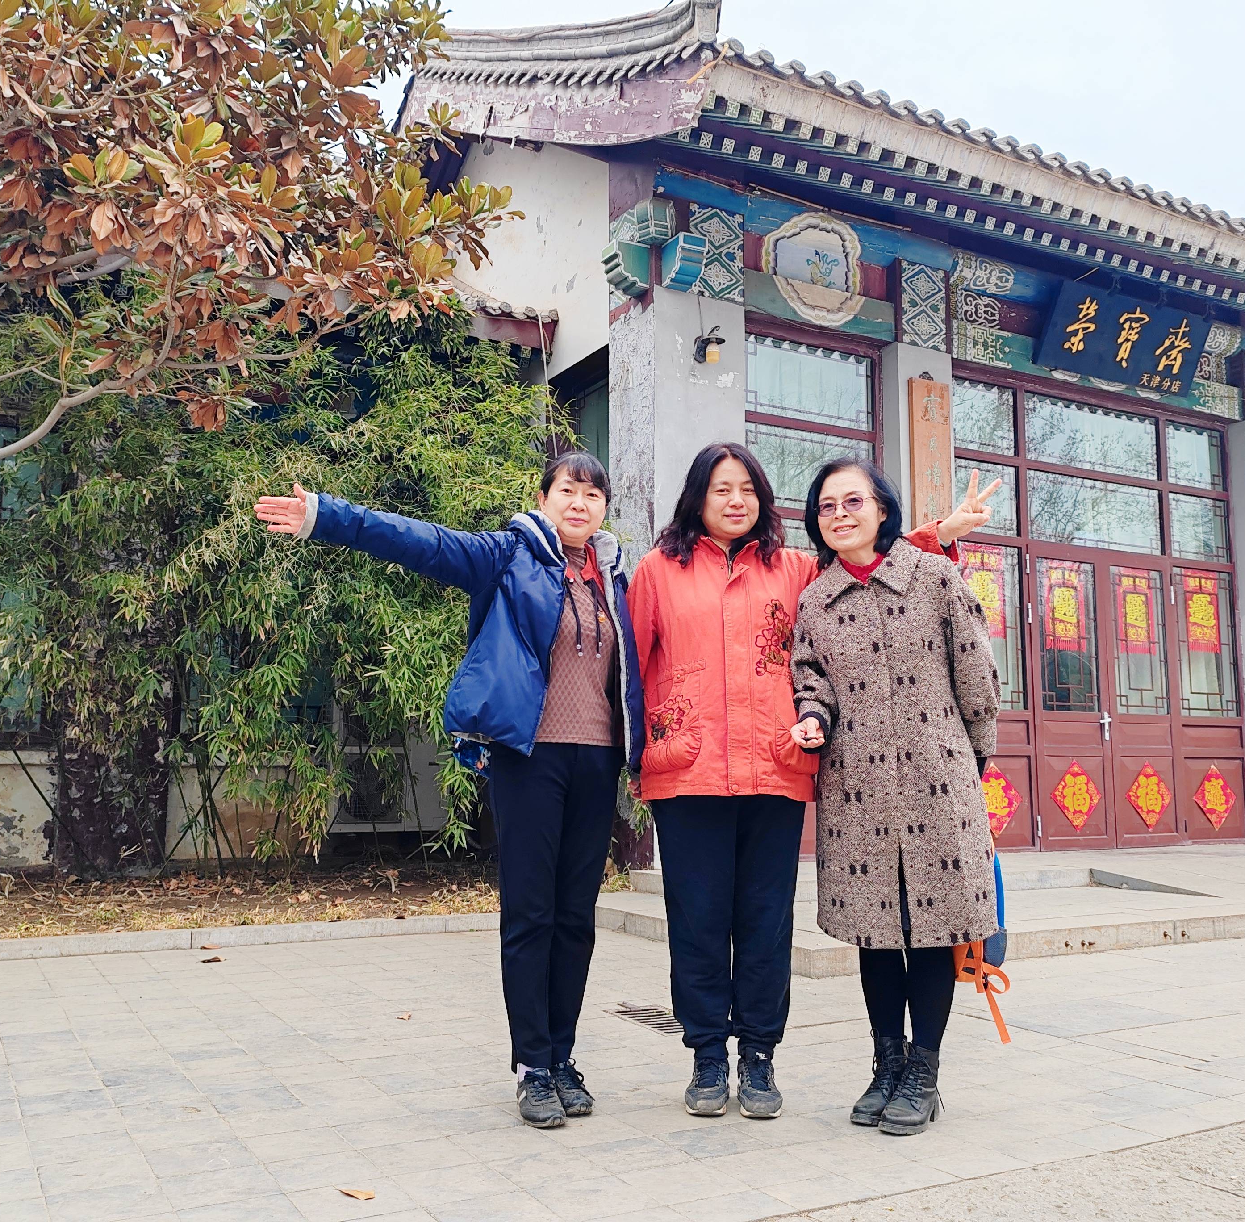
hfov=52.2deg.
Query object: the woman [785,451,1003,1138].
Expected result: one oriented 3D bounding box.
[{"bbox_3d":[0.647,0.405,3.100,0.500,1.584,0.370,-2,-8,18],"label":"woman"}]

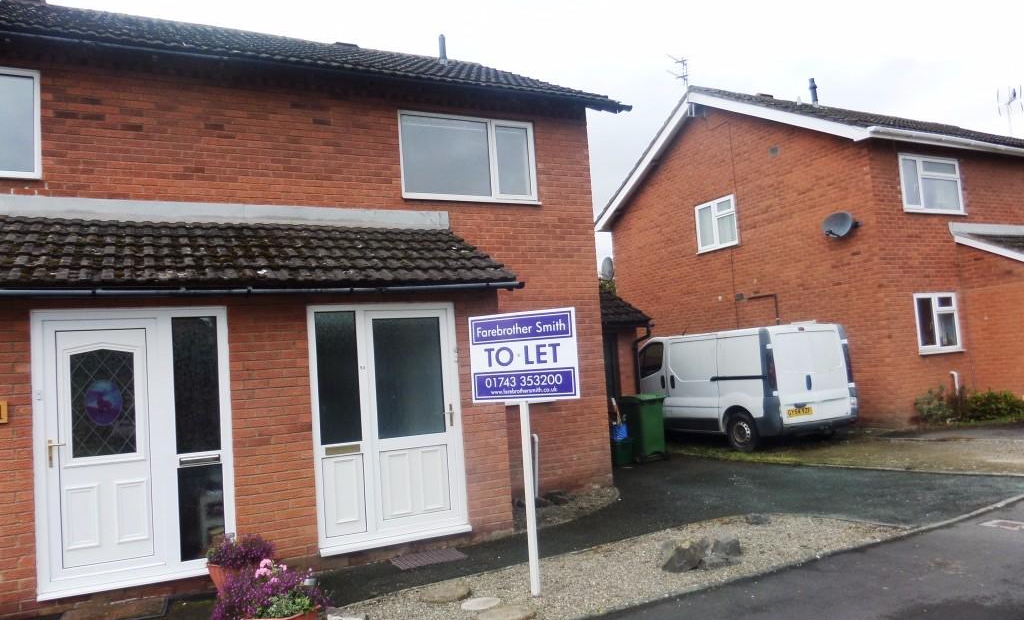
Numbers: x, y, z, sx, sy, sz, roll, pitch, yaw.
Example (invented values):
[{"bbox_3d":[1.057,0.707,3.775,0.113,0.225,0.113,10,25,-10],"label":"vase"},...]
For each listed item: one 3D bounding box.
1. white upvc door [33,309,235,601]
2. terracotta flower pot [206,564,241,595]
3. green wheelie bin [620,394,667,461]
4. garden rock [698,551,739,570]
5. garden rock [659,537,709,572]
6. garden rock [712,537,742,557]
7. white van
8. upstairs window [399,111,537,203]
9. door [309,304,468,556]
[{"bbox_3d":[-2.798,1.011,5.327,1.309,2.048,0.100,-2,-4,-28],"label":"white upvc door"},{"bbox_3d":[-1.945,1.928,5.079,0.390,0.300,0.380,-2,-4,-27],"label":"terracotta flower pot"},{"bbox_3d":[2.137,1.901,11.652,0.570,1.040,0.660,-2,-4,-24],"label":"green wheelie bin"},{"bbox_3d":[1.499,1.802,5.125,0.275,0.110,0.180,-3,-4,-4],"label":"garden rock"},{"bbox_3d":[1.240,1.763,5.116,0.315,0.220,0.240,-4,-4,0],"label":"garden rock"},{"bbox_3d":[1.678,1.842,5.529,0.225,0.135,0.190,-3,-4,-7],"label":"garden rock"},{"bbox_3d":[3.745,1.357,13.147,1.910,1.970,4.780,-2,-4,-26],"label":"white van"},{"bbox_3d":[-0.482,-1.779,8.418,1.750,1.020,0.100,-2,-4,-27],"label":"upstairs window"},{"bbox_3d":[-1.056,0.979,6.187,1.330,2.070,0.100,-2,-4,-27],"label":"door"}]

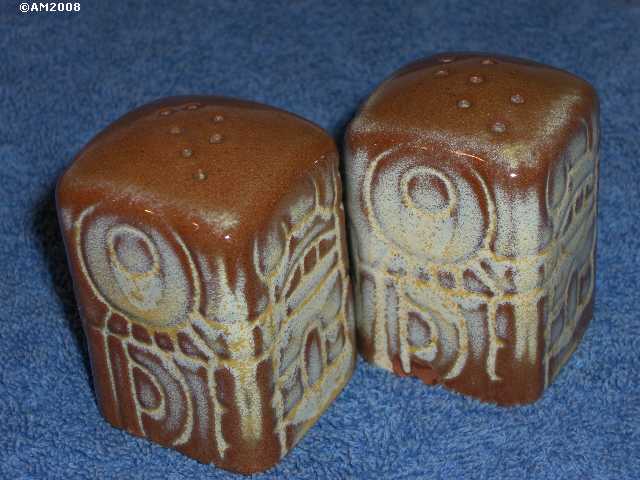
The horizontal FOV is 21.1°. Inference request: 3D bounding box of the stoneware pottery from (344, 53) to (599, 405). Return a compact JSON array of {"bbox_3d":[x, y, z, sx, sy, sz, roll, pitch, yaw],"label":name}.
[{"bbox_3d":[0.039,-0.005,0.433,0.051,0.074,0.051,11,34,25],"label":"stoneware pottery"}]

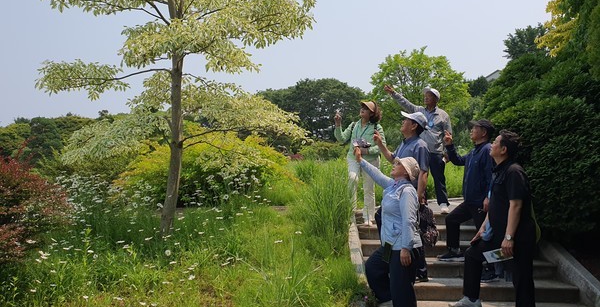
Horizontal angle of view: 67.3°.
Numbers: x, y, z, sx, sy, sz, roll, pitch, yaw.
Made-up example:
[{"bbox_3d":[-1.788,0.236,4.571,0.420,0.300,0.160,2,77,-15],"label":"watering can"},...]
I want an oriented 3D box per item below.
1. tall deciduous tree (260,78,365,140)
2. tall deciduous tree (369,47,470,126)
[{"bbox_3d":[0.950,-2.750,34.000,7.800,5.900,7.000,0,0,0],"label":"tall deciduous tree"},{"bbox_3d":[5.500,-2.250,20.500,4.700,5.300,4.400,0,0,0],"label":"tall deciduous tree"}]

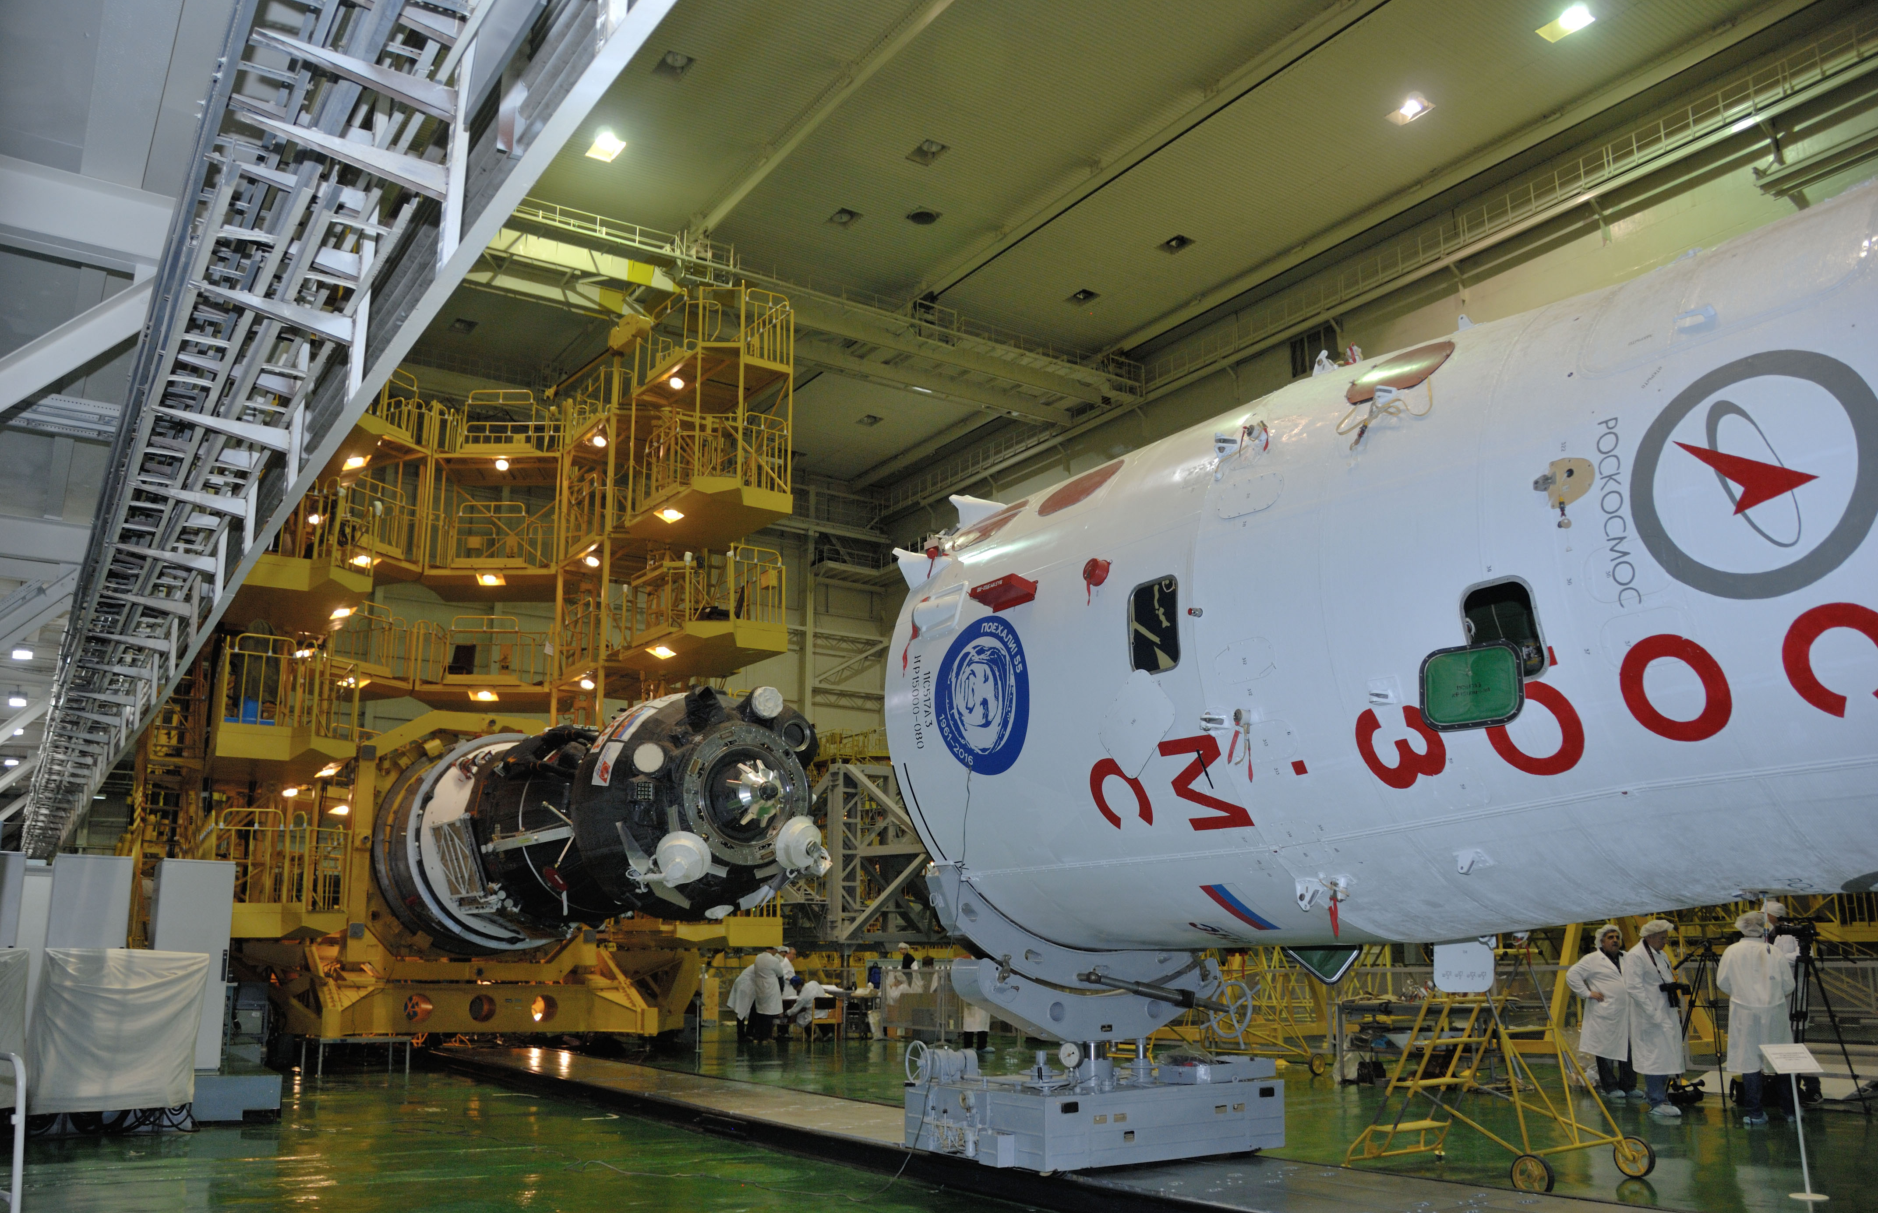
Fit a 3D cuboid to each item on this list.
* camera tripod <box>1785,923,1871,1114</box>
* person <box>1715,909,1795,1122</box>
[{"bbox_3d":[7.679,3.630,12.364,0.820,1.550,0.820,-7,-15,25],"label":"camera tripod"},{"bbox_3d":[7.163,3.609,12.401,0.600,1.760,0.420,-4,-14,14],"label":"person"}]

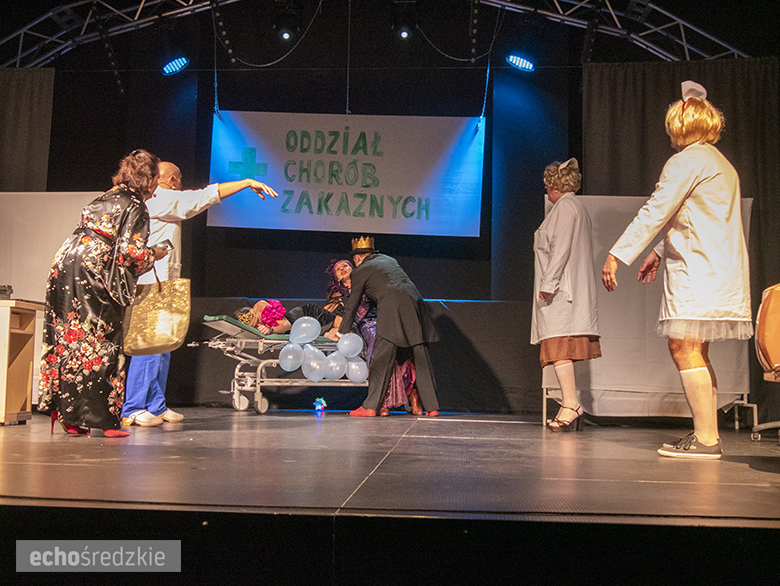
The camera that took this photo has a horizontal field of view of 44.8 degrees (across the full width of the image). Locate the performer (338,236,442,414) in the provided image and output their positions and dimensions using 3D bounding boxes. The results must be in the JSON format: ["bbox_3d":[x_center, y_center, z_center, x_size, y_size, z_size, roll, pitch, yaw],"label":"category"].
[{"bbox_3d":[-0.003,0.255,7.285,0.720,1.380,0.620,-1,-3,31],"label":"performer"}]

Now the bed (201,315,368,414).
[{"bbox_3d":[-0.535,0.581,7.739,1.850,0.760,0.680,2,-3,-22],"label":"bed"}]

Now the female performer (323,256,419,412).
[{"bbox_3d":[-0.122,0.328,7.481,0.650,1.250,0.700,2,-3,-27],"label":"female performer"}]

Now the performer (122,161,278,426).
[{"bbox_3d":[-1.263,0.001,6.344,0.920,1.760,0.580,2,-3,-28],"label":"performer"}]

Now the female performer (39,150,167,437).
[{"bbox_3d":[-1.674,0.003,5.592,0.700,1.670,0.580,2,-3,-25],"label":"female performer"}]

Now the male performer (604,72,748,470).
[{"bbox_3d":[1.491,-0.120,4.918,0.680,1.930,0.620,-1,-3,31],"label":"male performer"}]

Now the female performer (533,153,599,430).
[{"bbox_3d":[1.167,0.013,6.245,0.440,1.790,0.520,0,-3,10],"label":"female performer"}]

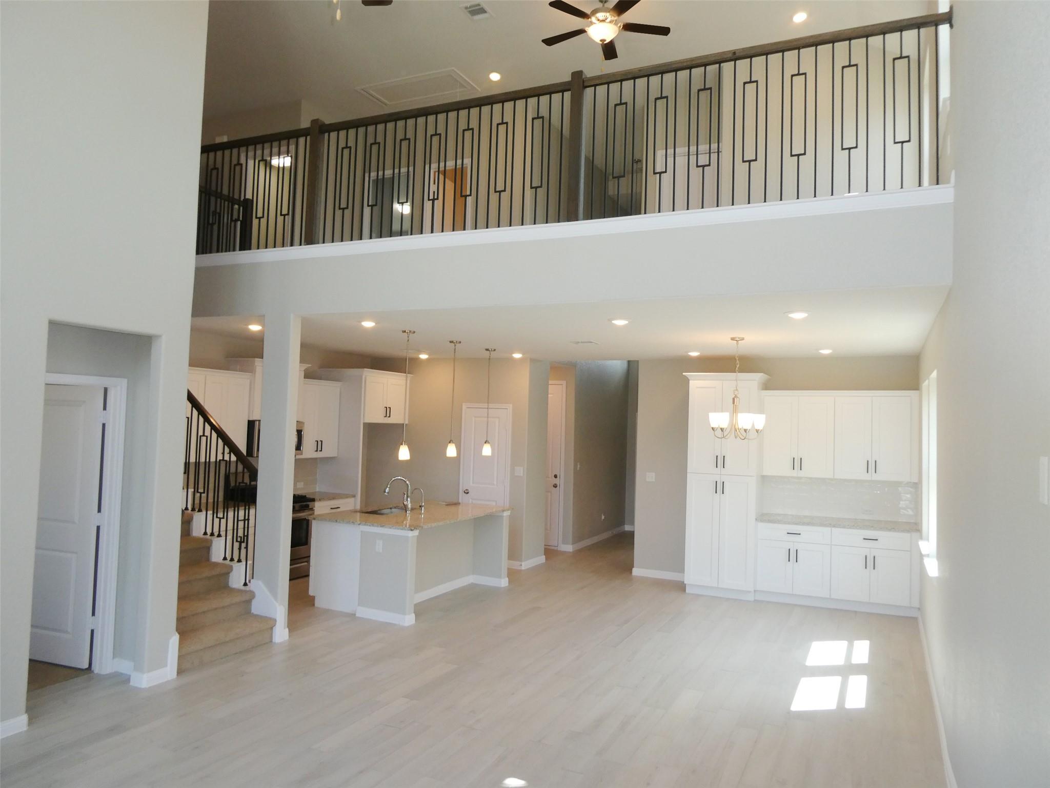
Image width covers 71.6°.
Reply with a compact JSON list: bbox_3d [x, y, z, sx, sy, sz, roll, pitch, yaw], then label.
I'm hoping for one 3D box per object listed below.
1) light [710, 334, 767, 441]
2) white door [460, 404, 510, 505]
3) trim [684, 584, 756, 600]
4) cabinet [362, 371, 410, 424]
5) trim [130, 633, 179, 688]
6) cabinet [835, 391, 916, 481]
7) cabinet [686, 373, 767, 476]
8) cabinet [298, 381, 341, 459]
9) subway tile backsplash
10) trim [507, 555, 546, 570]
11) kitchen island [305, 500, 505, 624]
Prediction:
[{"bbox_3d":[2.004,-0.048,6.866,0.524,0.960,0.524,1,-2,26],"label":"light"},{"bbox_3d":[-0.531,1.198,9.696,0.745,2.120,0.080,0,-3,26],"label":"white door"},{"bbox_3d":[2.198,2.234,8.220,0.750,0.108,0.050,1,-2,22],"label":"trim"},{"bbox_3d":[-2.156,0.061,9.944,0.680,0.660,0.990,0,-3,26],"label":"cabinet"},{"bbox_3d":[-2.619,1.877,5.170,0.155,0.310,0.280,1,-2,26],"label":"trim"},{"bbox_3d":[3.908,0.477,8.142,0.827,0.953,0.330,1,-2,22],"label":"cabinet"},{"bbox_3d":[2.344,0.348,8.440,0.790,1.140,0.740,0,-3,26],"label":"cabinet"},{"bbox_3d":[-2.734,0.318,9.312,0.338,0.965,0.733,1,-2,26],"label":"cabinet"},{"bbox_3d":[3.529,1.172,8.226,1.600,0.456,0.025,0,-3,26],"label":"subway tile backsplash"},{"bbox_3d":[0.008,2.228,9.717,0.280,0.095,0.670,0,-3,26],"label":"trim"},{"bbox_3d":[-1.156,1.723,7.855,1.264,0.895,2.036,1,-2,26],"label":"kitchen island"}]

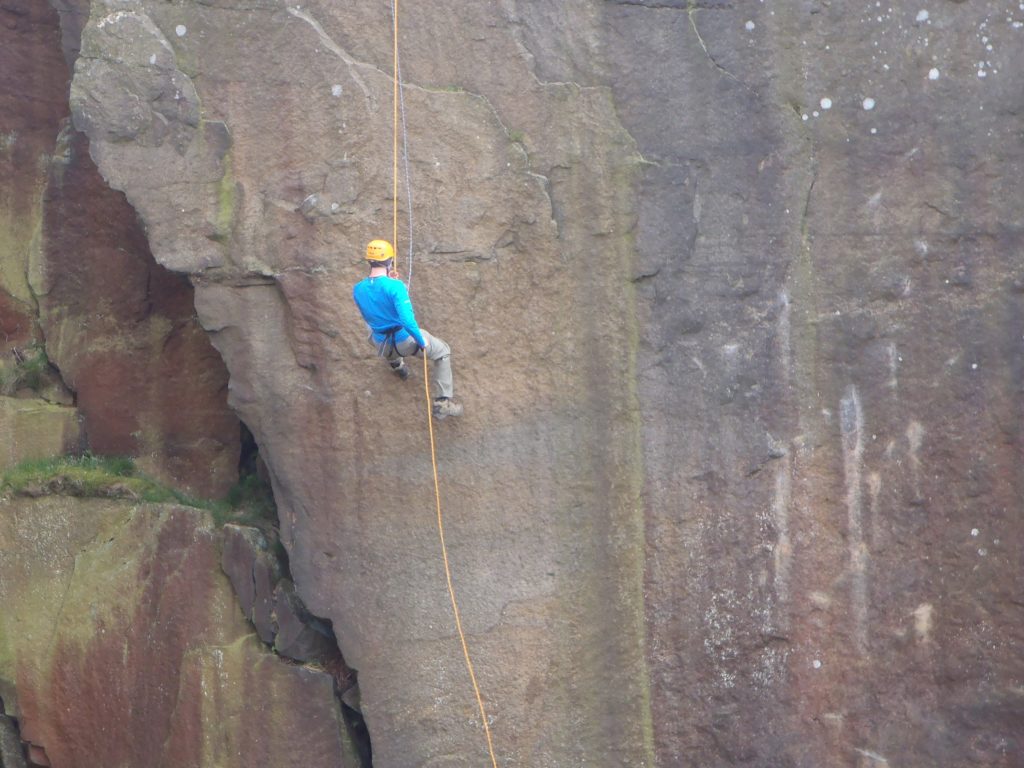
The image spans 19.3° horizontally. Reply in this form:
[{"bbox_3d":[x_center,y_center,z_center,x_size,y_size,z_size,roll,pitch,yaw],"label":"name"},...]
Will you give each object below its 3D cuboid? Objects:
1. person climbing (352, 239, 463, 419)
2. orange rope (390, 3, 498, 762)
[{"bbox_3d":[-0.852,-0.452,24.600,0.680,1.470,0.900,0,0,30],"label":"person climbing"},{"bbox_3d":[-0.553,-0.012,24.700,0.880,6.250,0.350,0,0,0],"label":"orange rope"}]

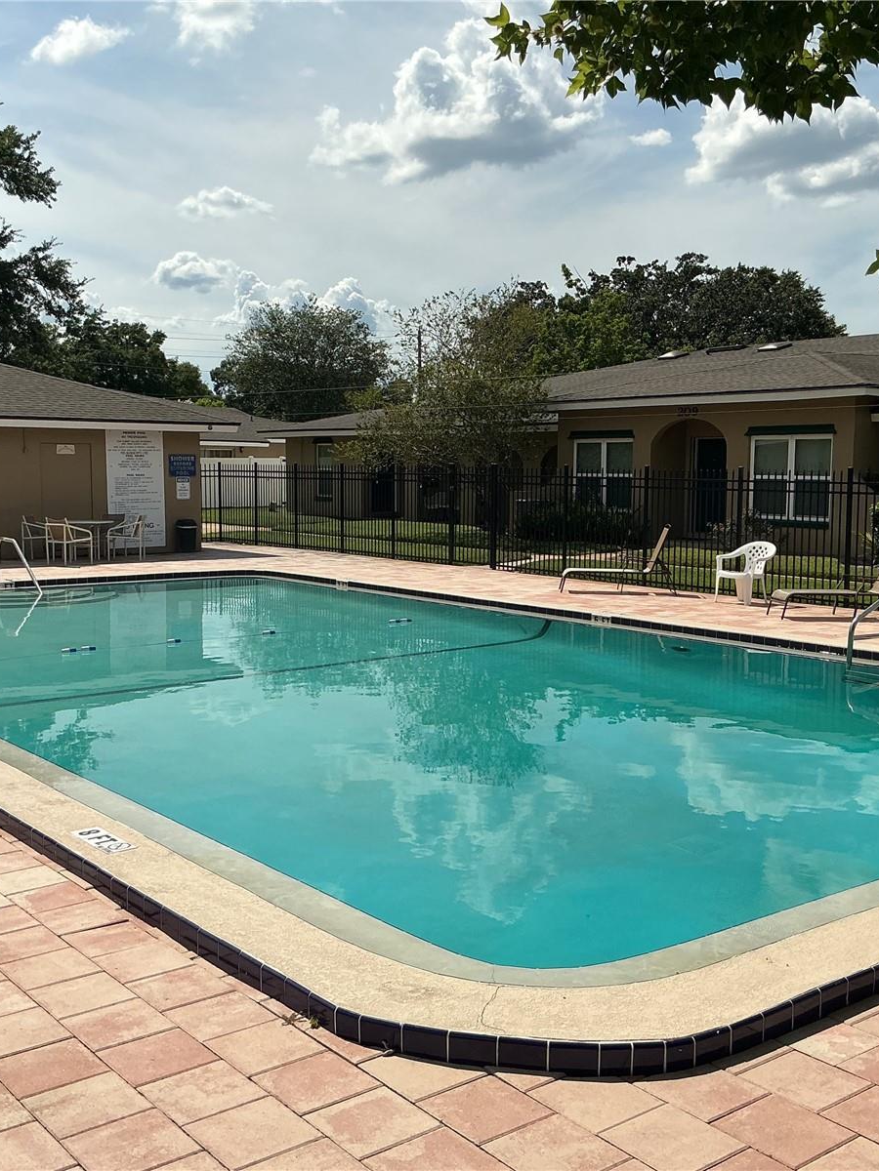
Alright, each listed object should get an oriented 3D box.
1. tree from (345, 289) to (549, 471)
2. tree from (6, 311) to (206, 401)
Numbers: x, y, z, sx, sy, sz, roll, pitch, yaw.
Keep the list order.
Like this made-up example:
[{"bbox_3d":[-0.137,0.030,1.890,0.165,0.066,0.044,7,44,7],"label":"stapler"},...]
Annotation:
[{"bbox_3d":[0.148,-3.794,28.774,4.600,5.390,4.600,0,5,0],"label":"tree"},{"bbox_3d":[-14.420,-7.666,56.536,8.610,8.320,8.610,0,5,0],"label":"tree"}]

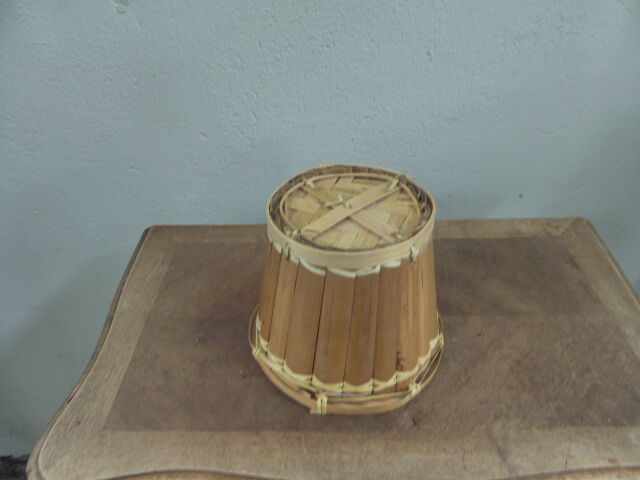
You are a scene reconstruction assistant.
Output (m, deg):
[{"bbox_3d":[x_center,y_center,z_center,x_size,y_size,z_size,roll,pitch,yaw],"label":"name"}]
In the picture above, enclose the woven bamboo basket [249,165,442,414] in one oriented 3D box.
[{"bbox_3d":[0.033,0.034,0.473,0.226,0.174,0.224,1,36,0],"label":"woven bamboo basket"}]

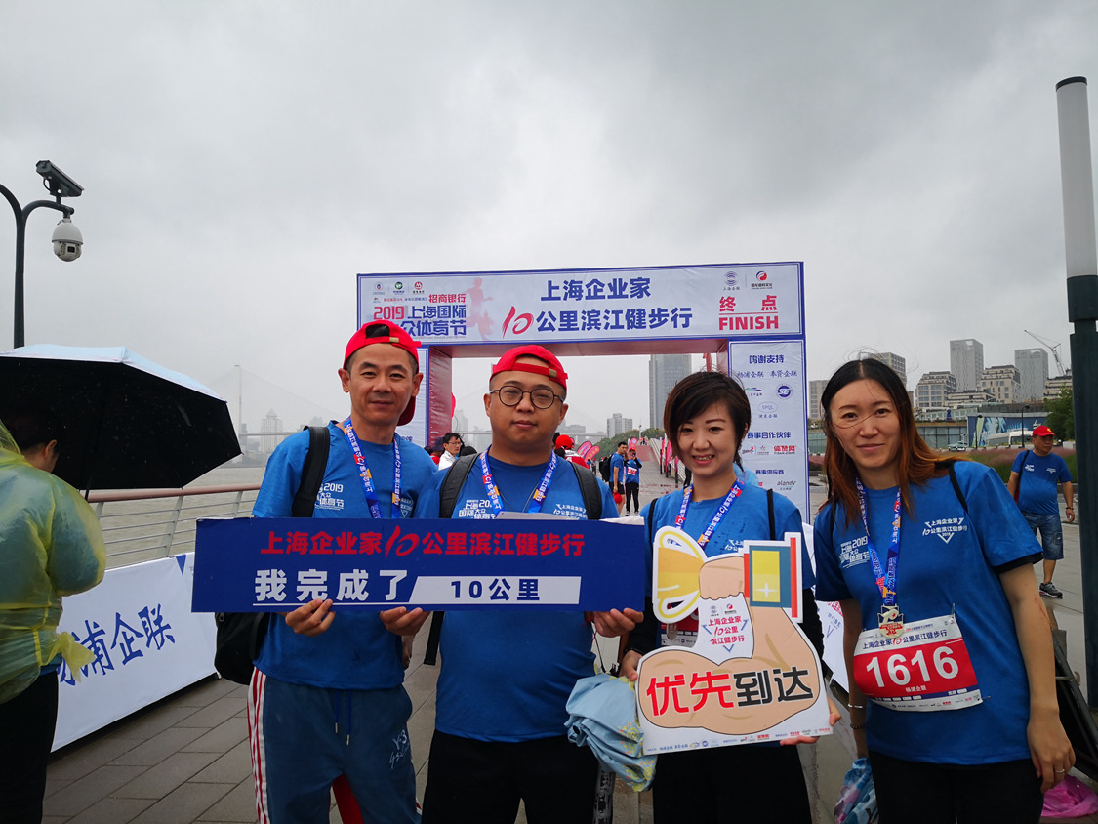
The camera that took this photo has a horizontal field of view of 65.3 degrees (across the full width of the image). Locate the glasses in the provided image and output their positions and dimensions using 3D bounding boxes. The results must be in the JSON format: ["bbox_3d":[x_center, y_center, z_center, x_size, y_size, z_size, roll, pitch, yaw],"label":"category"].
[{"bbox_3d":[-0.046,-0.024,1.945,0.148,0.048,0.135,5,-6,2],"label":"glasses"}]

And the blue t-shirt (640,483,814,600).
[{"bbox_3d":[0.410,0.445,1.960,0.405,0.575,0.250,-2,-3,22],"label":"blue t-shirt"}]

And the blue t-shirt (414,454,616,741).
[{"bbox_3d":[-0.074,0.392,1.930,0.490,0.650,0.320,-1,-3,0],"label":"blue t-shirt"}]

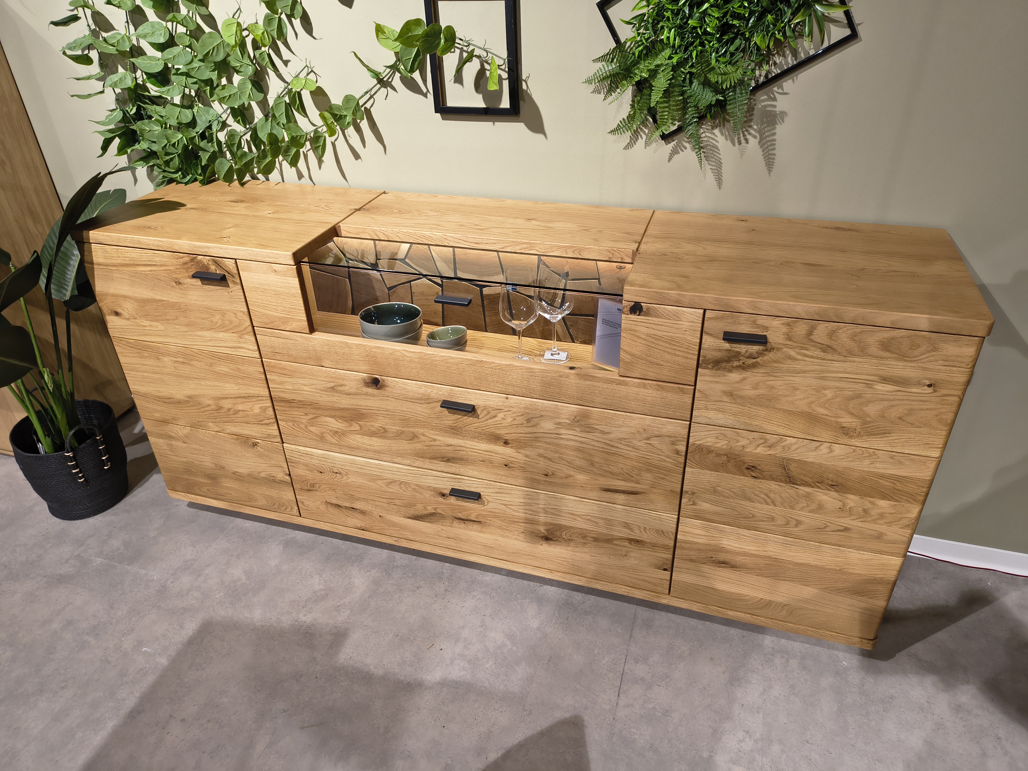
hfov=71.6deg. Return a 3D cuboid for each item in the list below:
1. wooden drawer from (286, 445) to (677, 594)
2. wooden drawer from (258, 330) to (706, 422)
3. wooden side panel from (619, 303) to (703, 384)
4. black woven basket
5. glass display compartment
[{"bbox_3d":[-0.059,0.236,1.937,1.010,0.250,0.408,8,33,16],"label":"wooden drawer"},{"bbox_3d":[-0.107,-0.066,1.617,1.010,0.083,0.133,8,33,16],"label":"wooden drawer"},{"bbox_3d":[0.297,-0.090,1.445,0.154,0.171,0.025,8,34,15],"label":"wooden side panel"},{"bbox_3d":[-1.381,0.238,2.258,0.288,0.270,0.288,8,33,16],"label":"black woven basket"},{"bbox_3d":[-0.101,-0.186,1.595,0.726,0.194,0.224,8,33,16],"label":"glass display compartment"}]

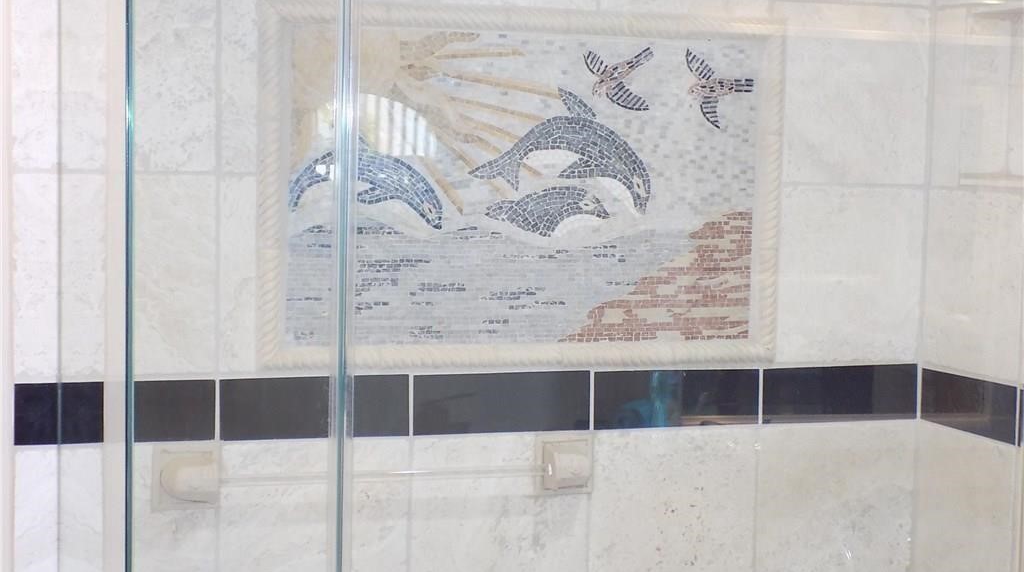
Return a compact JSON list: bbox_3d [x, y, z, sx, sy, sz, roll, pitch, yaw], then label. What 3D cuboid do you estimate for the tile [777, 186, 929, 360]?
[{"bbox_3d":[0.583,-0.020,3.033,0.290,0.306,0.011,0,4,-18],"label":"tile"}]

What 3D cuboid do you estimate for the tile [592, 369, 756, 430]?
[{"bbox_3d":[0.278,0.190,2.951,0.303,0.096,0.011,0,4,-18],"label":"tile"}]

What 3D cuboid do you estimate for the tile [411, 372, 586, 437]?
[{"bbox_3d":[-0.017,0.191,2.856,0.303,0.096,0.011,0,4,-18],"label":"tile"}]

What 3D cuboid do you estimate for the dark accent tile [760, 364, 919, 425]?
[{"bbox_3d":[0.573,0.188,3.046,0.302,0.096,0.011,0,4,-18],"label":"dark accent tile"}]

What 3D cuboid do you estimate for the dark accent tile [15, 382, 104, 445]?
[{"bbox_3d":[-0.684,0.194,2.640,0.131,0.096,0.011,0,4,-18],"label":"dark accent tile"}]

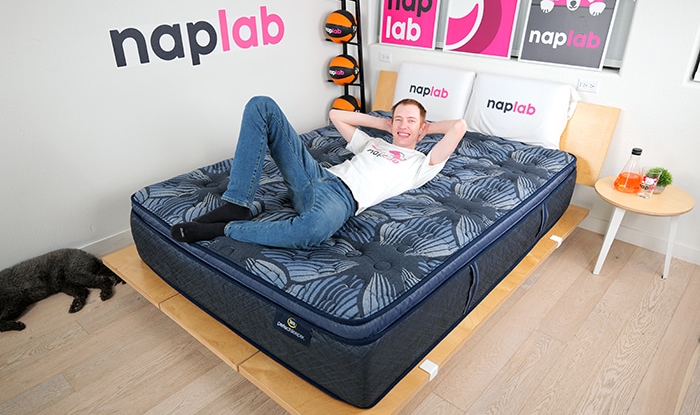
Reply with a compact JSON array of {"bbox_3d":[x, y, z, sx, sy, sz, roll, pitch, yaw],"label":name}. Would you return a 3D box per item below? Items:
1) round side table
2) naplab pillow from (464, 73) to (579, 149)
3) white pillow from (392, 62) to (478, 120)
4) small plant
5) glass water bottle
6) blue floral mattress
[{"bbox_3d":[1.593,0.129,2.624,0.470,0.463,0.470,-1,27,0],"label":"round side table"},{"bbox_3d":[1.050,-0.621,2.958,0.650,0.390,0.140,22,23,37],"label":"naplab pillow"},{"bbox_3d":[0.597,-0.815,3.352,0.620,0.400,0.130,22,23,37],"label":"white pillow"},{"bbox_3d":[1.668,-0.144,2.509,0.125,0.126,0.125,22,35,37],"label":"small plant"},{"bbox_3d":[1.536,-0.206,2.526,0.133,0.224,0.133,22,35,37],"label":"glass water bottle"},{"bbox_3d":[0.128,-0.001,2.658,1.520,0.405,2.030,22,35,37],"label":"blue floral mattress"}]

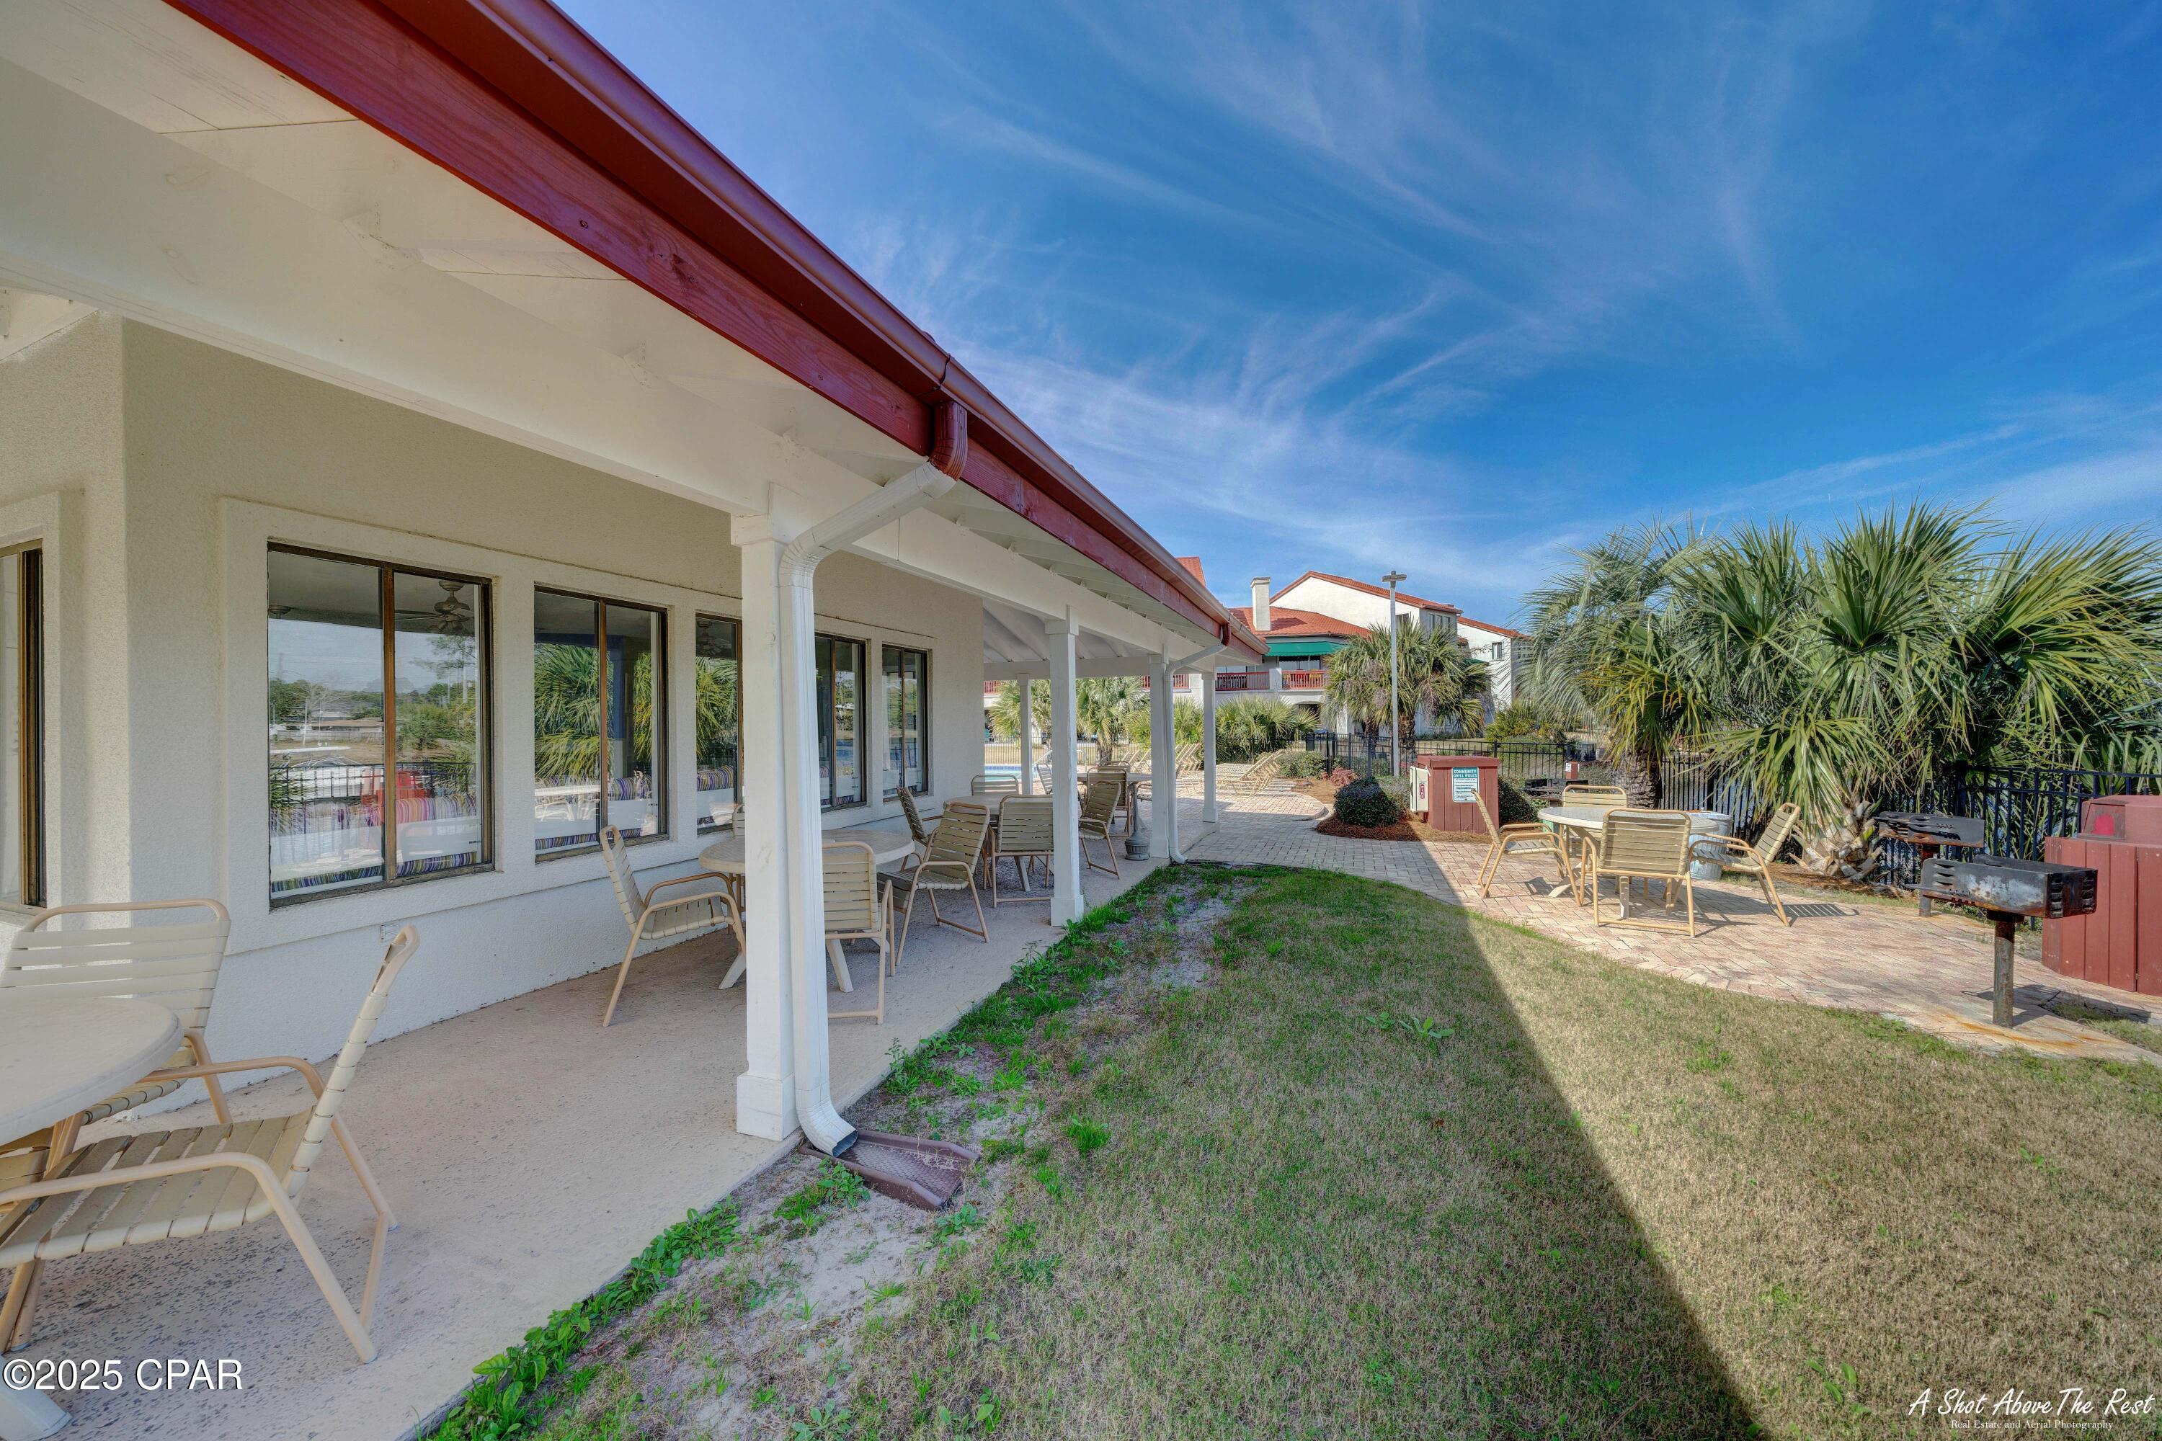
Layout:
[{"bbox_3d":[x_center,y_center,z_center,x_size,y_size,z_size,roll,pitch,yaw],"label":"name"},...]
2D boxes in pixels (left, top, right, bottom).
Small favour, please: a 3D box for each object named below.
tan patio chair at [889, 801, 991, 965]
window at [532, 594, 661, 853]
[{"bbox_3d":[-1.085,1.091,4.964,0.750,0.880,0.600,-1,0,-44],"label":"tan patio chair"},{"bbox_3d":[-2.934,0.031,4.469,0.080,1.562,0.873,-1,-1,21],"label":"window"}]

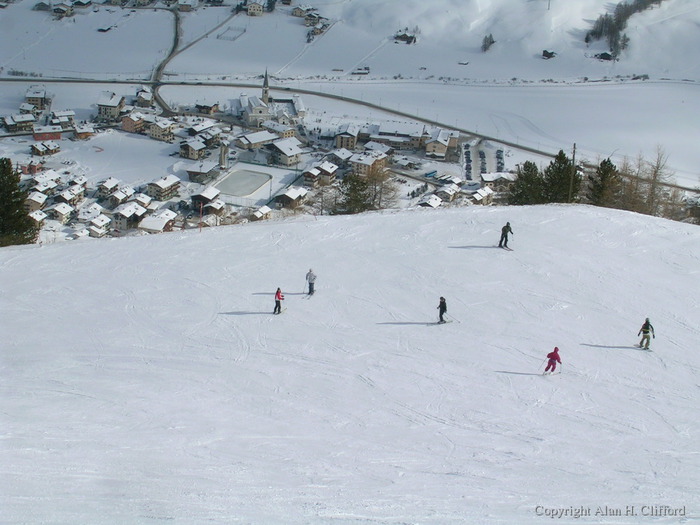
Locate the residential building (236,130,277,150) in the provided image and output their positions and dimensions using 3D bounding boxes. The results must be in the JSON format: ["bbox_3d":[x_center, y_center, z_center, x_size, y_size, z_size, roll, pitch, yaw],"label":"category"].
[{"bbox_3d":[-72.040,-93.150,1612.610,30.610,8.050,12.760,-15,27,-42],"label":"residential building"}]

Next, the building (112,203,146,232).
[{"bbox_3d":[-142.140,-28.290,1363.050,14.500,11.500,18.000,10,20,20],"label":"building"}]

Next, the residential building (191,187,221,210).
[{"bbox_3d":[-96.940,-43.450,1427.430,14.410,10.500,16.530,10,24,16],"label":"residential building"}]

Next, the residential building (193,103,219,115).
[{"bbox_3d":[-107.560,-117.310,1604.650,12.450,7.570,11.020,13,25,22],"label":"residential building"}]

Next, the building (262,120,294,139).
[{"bbox_3d":[-52.490,-97.420,1562.340,23.640,8.760,12.780,22,30,38],"label":"building"}]

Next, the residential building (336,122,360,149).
[{"bbox_3d":[-1.750,-96.300,1625.410,16.360,13.880,24.000,5,19,4],"label":"residential building"}]

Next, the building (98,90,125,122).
[{"bbox_3d":[-186.720,-122.760,1663.750,16.270,16.130,21.000,8,20,11],"label":"building"}]

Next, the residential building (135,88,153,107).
[{"bbox_3d":[-162.740,-129.430,1681.960,9.500,11.500,11.000,13,21,26],"label":"residential building"}]

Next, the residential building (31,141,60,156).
[{"bbox_3d":[-217.010,-81.830,1509.560,17.010,6.600,14.240,-19,31,-42],"label":"residential building"}]

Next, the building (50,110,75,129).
[{"bbox_3d":[-216.720,-107.170,1597.840,15.000,10.300,13.000,-3,20,-17],"label":"building"}]

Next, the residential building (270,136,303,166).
[{"bbox_3d":[-46.760,-79.770,1514.340,24.990,14.120,17.050,23,30,39],"label":"residential building"}]

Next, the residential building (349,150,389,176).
[{"bbox_3d":[12.690,-69.920,1514.150,18.300,12.000,20.000,14,22,29],"label":"residential building"}]

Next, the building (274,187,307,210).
[{"bbox_3d":[-39.370,-43.530,1426.900,15.500,9.200,17.000,10,20,19],"label":"building"}]

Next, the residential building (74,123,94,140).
[{"bbox_3d":[-196.580,-96.090,1572.660,11.000,7.500,12.000,-4,20,-21],"label":"residential building"}]

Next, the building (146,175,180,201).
[{"bbox_3d":[-130.220,-52.820,1482.270,13.250,11.660,23.220,12,21,23],"label":"building"}]

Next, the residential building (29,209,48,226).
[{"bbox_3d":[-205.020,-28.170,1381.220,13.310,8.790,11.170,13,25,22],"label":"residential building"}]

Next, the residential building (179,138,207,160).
[{"bbox_3d":[-111.420,-80.570,1513.320,14.960,10.680,11.990,18,27,31],"label":"residential building"}]

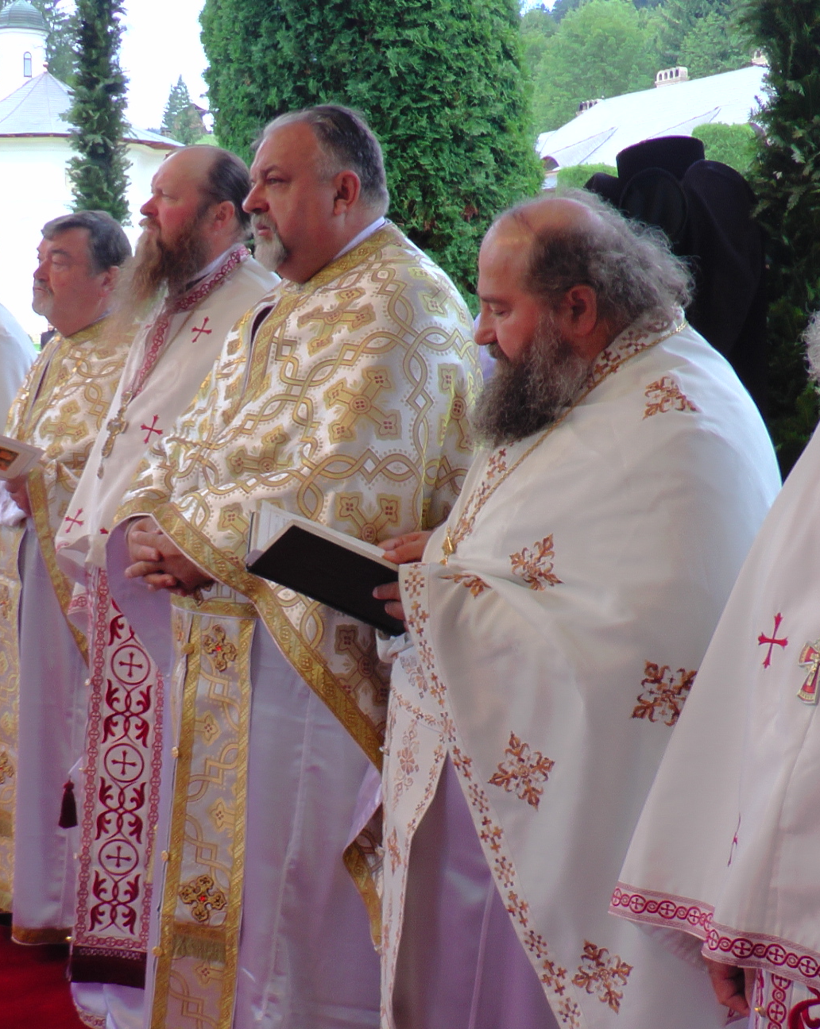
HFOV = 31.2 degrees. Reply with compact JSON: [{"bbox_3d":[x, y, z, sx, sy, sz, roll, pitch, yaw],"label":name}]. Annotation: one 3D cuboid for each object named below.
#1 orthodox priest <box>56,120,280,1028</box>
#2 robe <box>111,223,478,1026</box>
[{"bbox_3d":[-0.483,0.245,3.097,0.600,1.580,0.500,8,12,41],"label":"orthodox priest"},{"bbox_3d":[-0.202,0.305,2.701,0.580,1.590,0.740,-8,13,-44],"label":"robe"}]

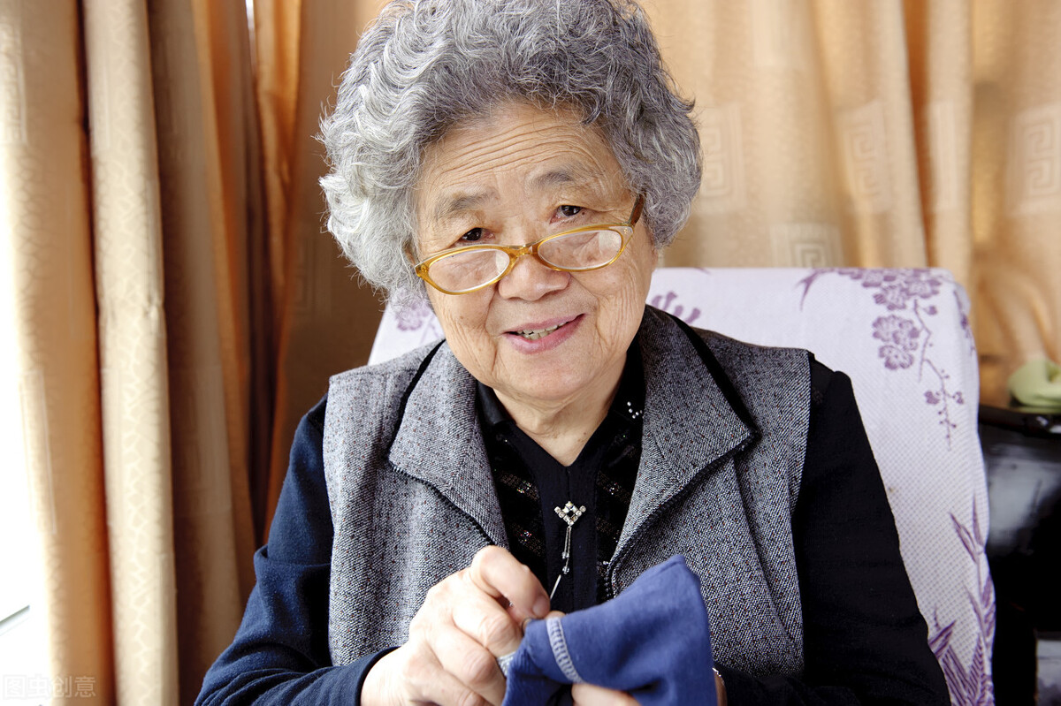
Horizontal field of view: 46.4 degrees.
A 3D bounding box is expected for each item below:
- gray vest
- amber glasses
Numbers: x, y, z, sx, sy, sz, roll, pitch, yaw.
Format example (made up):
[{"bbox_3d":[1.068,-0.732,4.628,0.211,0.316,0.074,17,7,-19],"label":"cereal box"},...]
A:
[{"bbox_3d":[0.033,0.190,0.930,0.380,0.480,0.260,-2,12,2],"label":"gray vest"},{"bbox_3d":[-0.002,-0.083,0.815,0.138,0.043,0.143,-9,22,4],"label":"amber glasses"}]

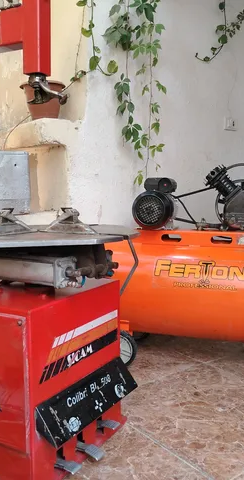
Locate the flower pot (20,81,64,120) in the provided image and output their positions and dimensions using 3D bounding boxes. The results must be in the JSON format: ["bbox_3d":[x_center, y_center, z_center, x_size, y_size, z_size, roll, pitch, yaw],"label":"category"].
[{"bbox_3d":[-0.445,-0.785,2.496,0.253,0.197,0.253,0,6,0],"label":"flower pot"}]

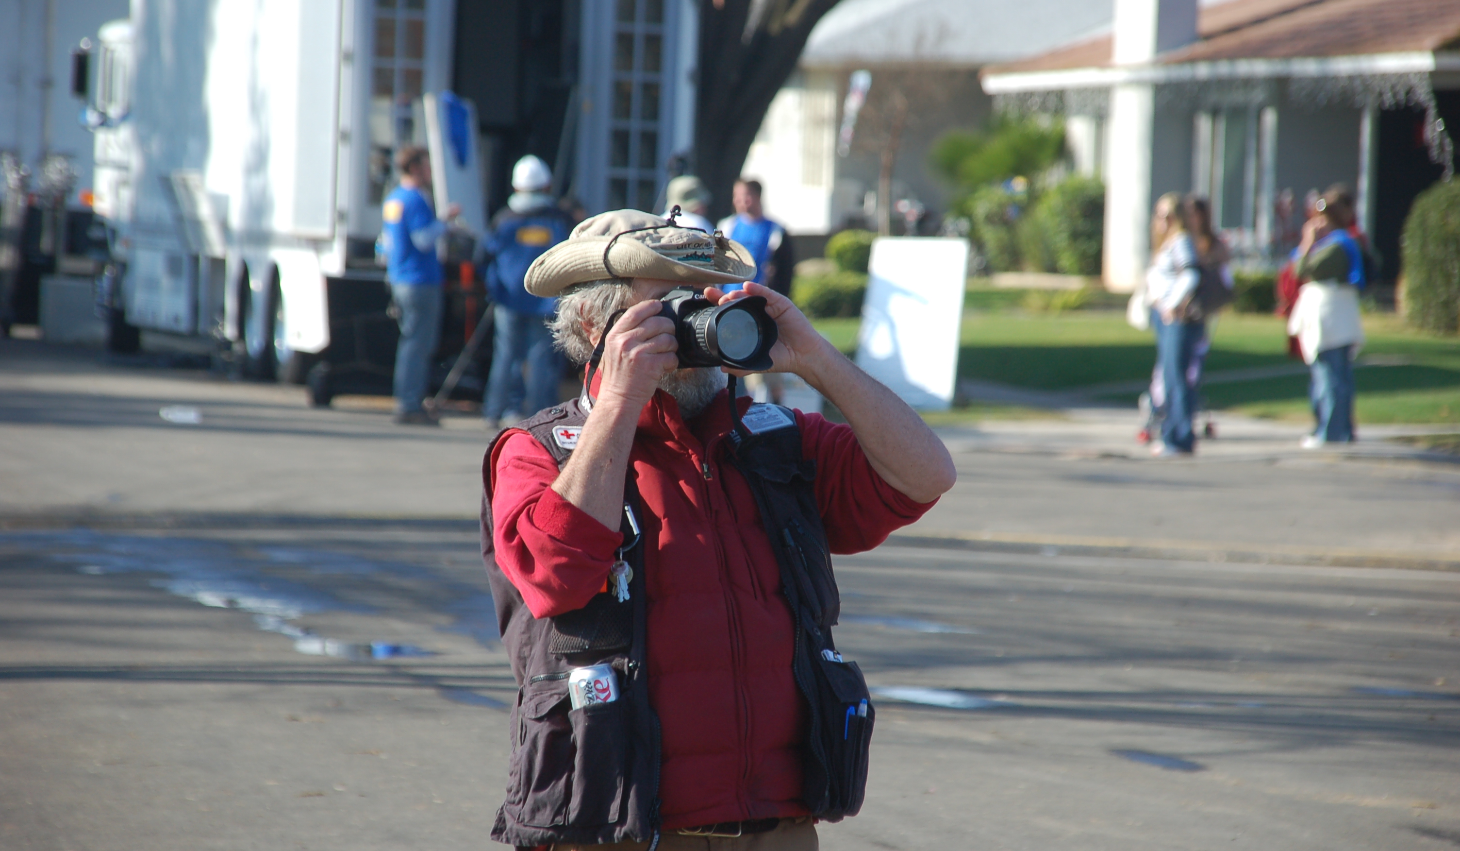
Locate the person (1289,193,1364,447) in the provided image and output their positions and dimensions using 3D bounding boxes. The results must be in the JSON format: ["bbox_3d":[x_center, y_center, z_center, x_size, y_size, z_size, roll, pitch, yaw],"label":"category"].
[{"bbox_3d":[3.889,-0.691,53.300,0.500,1.670,0.500,2,2,-12],"label":"person"}]

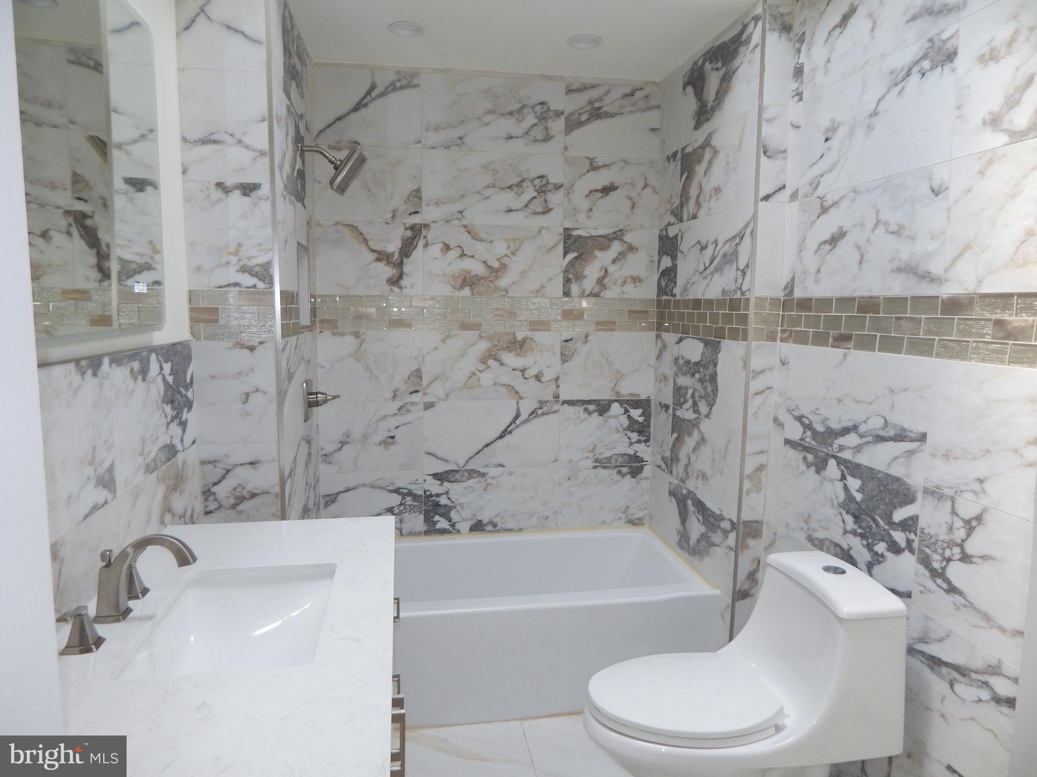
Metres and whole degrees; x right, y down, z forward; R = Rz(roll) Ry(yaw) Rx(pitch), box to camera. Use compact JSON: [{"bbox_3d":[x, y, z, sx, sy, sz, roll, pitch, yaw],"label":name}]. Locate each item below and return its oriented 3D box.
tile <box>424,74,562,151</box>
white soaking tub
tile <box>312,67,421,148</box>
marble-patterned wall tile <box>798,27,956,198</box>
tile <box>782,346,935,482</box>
[{"bbox_3d":[-0.102,-1.148,2.770,0.605,0.301,0.012,-1,7,-8],"label":"tile"},{"bbox_3d":[-0.057,0.898,2.630,1.492,0.408,0.766,-1,7,-10],"label":"white soaking tub"},{"bbox_3d":[-0.619,-1.144,2.693,0.436,0.301,0.012,-1,7,-8],"label":"tile"},{"bbox_3d":[0.938,-0.708,1.772,0.010,0.305,0.605,-1,7,-10],"label":"marble-patterned wall tile"},{"bbox_3d":[0.933,0.045,1.861,0.010,0.305,0.605,-1,7,-10],"label":"tile"}]

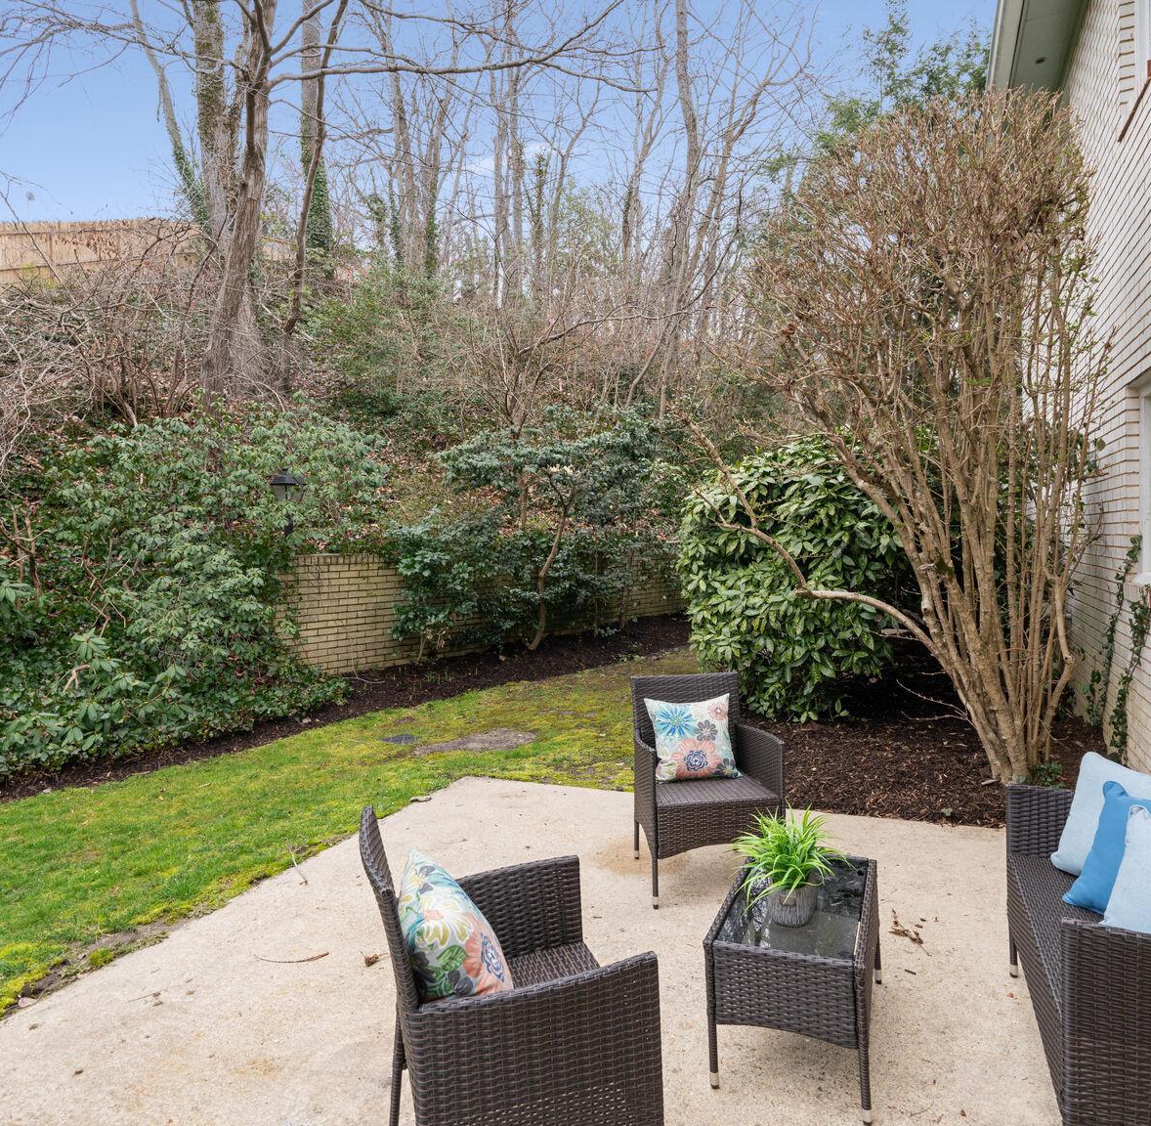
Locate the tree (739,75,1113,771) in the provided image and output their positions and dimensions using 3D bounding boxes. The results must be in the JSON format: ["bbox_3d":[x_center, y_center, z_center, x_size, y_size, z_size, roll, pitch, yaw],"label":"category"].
[{"bbox_3d":[2.069,-0.787,4.829,2.250,4.100,2.050,-1,2,0],"label":"tree"}]

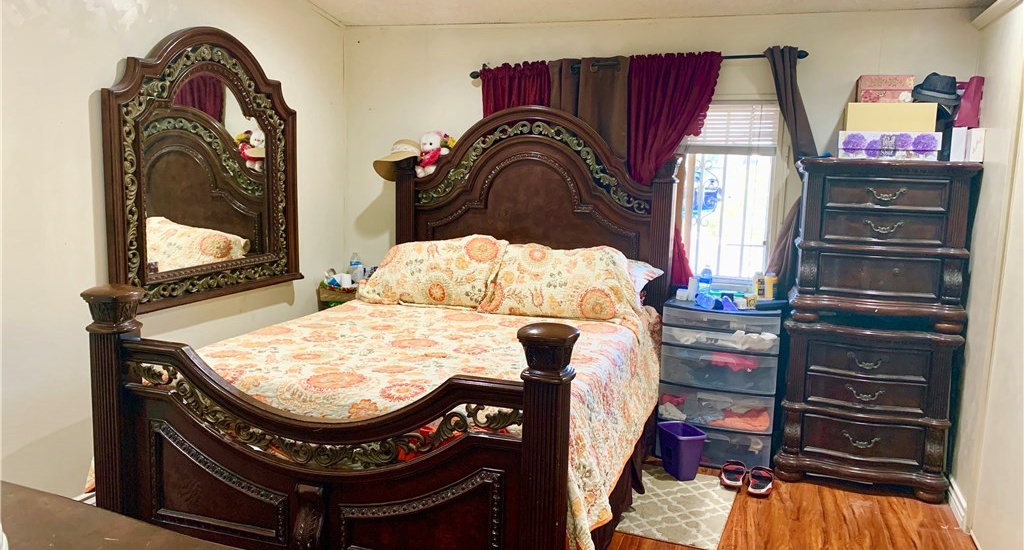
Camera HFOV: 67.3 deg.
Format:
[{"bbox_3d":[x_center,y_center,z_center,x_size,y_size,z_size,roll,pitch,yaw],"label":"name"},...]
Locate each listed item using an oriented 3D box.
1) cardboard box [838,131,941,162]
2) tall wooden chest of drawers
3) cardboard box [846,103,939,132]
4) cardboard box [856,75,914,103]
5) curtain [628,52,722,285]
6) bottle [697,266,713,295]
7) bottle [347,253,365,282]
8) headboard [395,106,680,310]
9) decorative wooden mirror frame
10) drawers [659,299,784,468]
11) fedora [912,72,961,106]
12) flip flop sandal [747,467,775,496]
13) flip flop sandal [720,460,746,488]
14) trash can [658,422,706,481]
[{"bbox_3d":[1.717,-0.586,3.549,0.410,0.128,0.300,4,9,19],"label":"cardboard box"},{"bbox_3d":[1.687,0.235,3.656,0.740,1.520,0.460,4,9,19],"label":"tall wooden chest of drawers"},{"bbox_3d":[1.762,-0.727,3.610,0.365,0.130,0.290,4,9,20],"label":"cardboard box"},{"bbox_3d":[1.771,-0.869,3.667,0.220,0.135,0.260,4,9,20],"label":"cardboard box"},{"bbox_3d":[0.895,-0.570,4.392,0.510,1.360,0.110,4,9,20],"label":"curtain"},{"bbox_3d":[1.020,0.035,4.048,0.064,0.175,0.064,4,9,20],"label":"bottle"},{"bbox_3d":[-0.983,-0.042,4.850,0.067,0.200,0.067,4,9,20],"label":"bottle"},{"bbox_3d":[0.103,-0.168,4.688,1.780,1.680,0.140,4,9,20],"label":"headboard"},{"bbox_3d":[-1.468,-0.545,3.829,0.075,1.320,1.300,4,9,19],"label":"decorative wooden mirror frame"},{"bbox_3d":[1.070,0.537,3.971,0.565,0.815,0.390,4,9,20],"label":"drawers"},{"bbox_3d":[1.955,-0.848,3.539,0.205,0.130,0.235,9,11,42],"label":"fedora"},{"bbox_3d":[1.188,0.957,3.653,0.108,0.085,0.270,4,9,20],"label":"flip flop sandal"},{"bbox_3d":[1.076,0.944,3.709,0.107,0.075,0.260,4,9,19],"label":"flip flop sandal"},{"bbox_3d":[0.815,0.854,3.719,0.146,0.230,0.212,-1,9,-18],"label":"trash can"}]

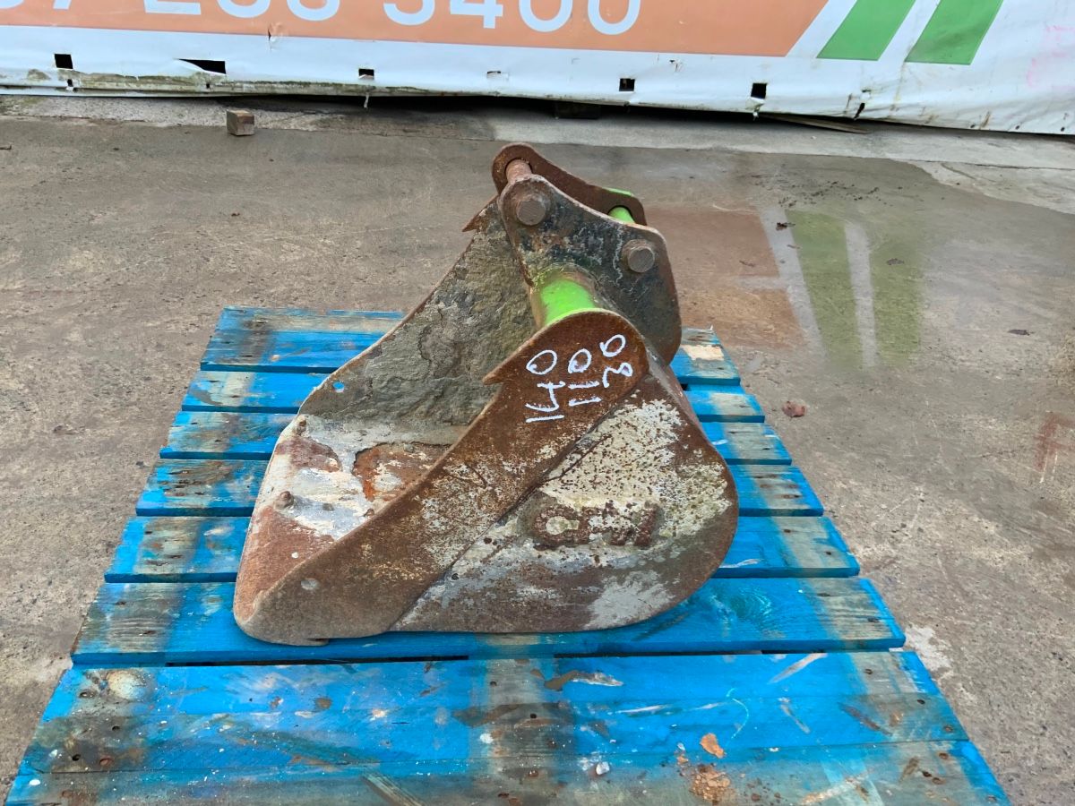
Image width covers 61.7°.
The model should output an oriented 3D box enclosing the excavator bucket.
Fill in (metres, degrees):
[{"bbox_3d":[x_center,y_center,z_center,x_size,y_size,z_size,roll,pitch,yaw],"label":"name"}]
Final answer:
[{"bbox_3d":[-0.071,-0.056,1.156,0.588,0.528,0.460,1,30,-8],"label":"excavator bucket"}]

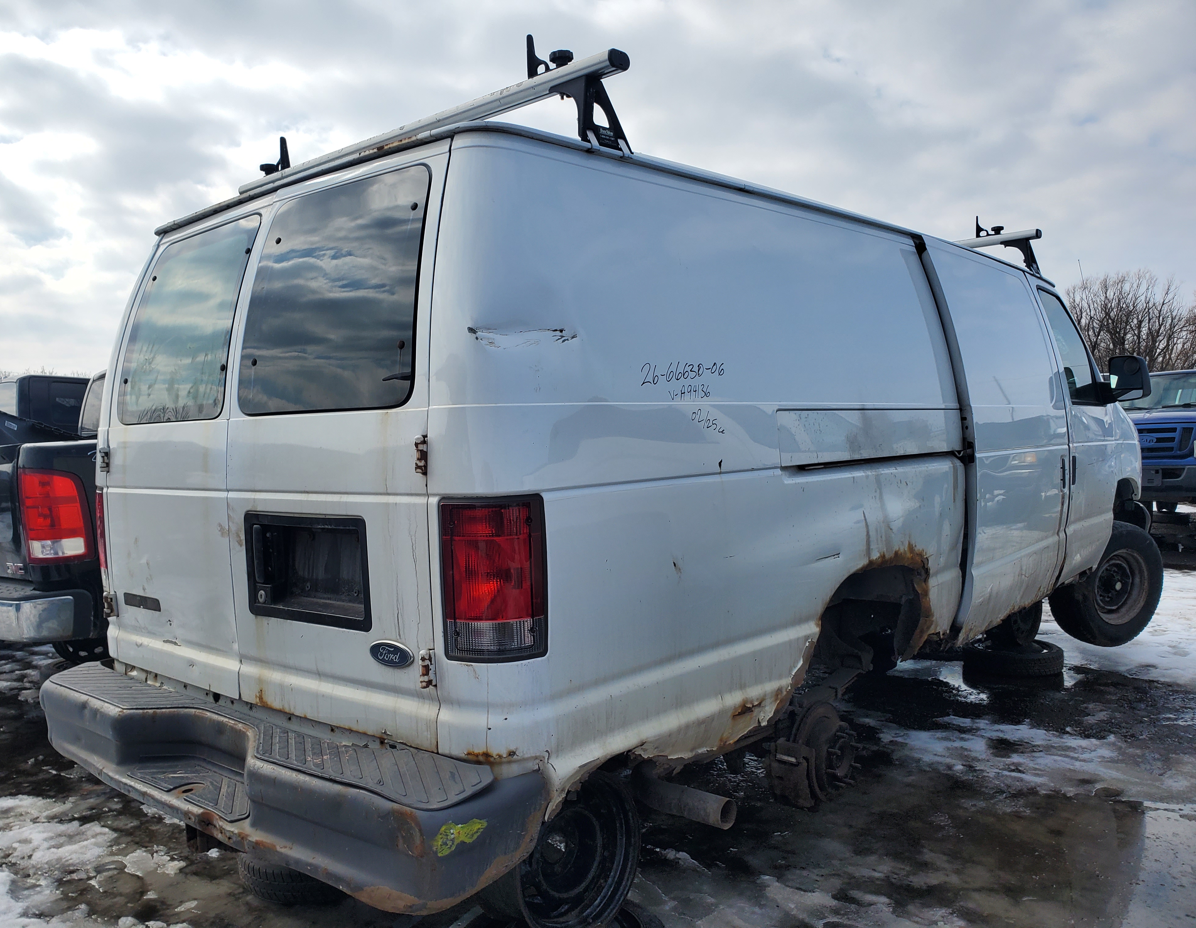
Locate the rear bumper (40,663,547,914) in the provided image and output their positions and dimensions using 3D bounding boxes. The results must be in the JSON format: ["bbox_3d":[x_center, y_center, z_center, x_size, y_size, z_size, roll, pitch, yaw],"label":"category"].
[{"bbox_3d":[-0.868,0.703,2.239,1.790,0.230,0.330,0,2,39],"label":"rear bumper"}]

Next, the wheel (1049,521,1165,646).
[{"bbox_3d":[3.049,0.718,5.571,0.745,0.745,0.235,-2,2,-22],"label":"wheel"}]

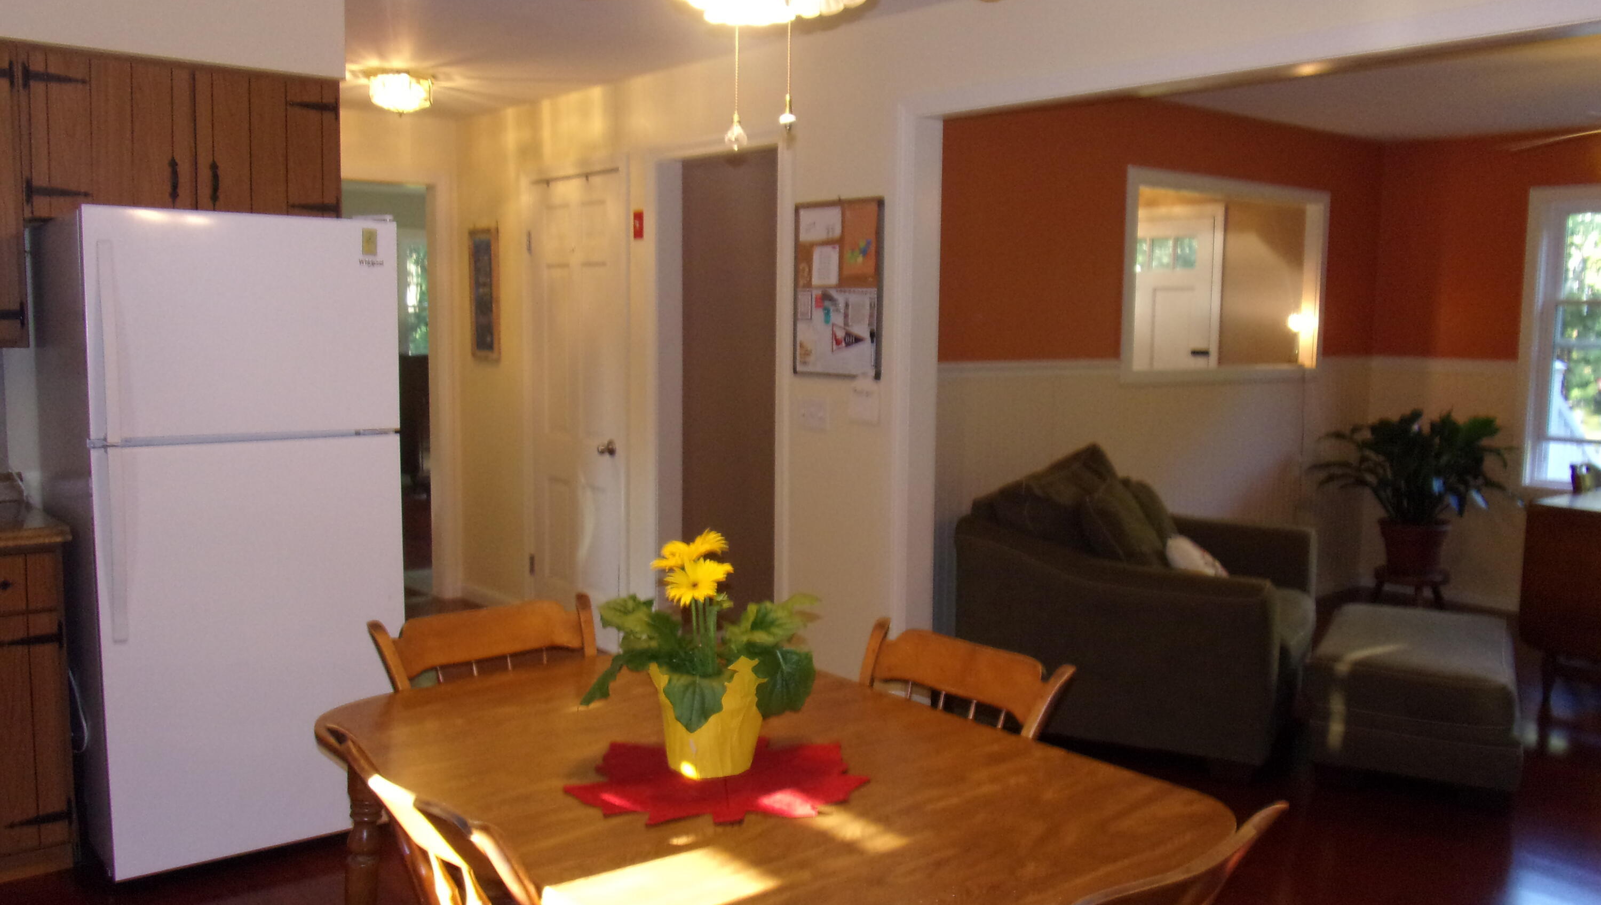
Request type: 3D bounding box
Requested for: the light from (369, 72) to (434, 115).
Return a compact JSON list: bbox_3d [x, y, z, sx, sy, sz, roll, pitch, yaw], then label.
[{"bbox_3d":[-1.607,-1.440,5.211,0.270,0.140,0.270,1,6,0],"label":"light"}]

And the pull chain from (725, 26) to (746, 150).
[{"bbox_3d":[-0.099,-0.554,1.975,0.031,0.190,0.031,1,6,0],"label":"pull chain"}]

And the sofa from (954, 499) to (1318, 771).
[{"bbox_3d":[1.224,0.554,4.694,1.010,0.850,1.140,4,7,25],"label":"sofa"}]

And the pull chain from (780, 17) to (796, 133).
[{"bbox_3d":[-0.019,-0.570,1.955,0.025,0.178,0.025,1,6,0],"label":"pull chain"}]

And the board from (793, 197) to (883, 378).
[{"bbox_3d":[0.119,-0.542,4.281,0.020,0.580,0.440,-5,8,-40],"label":"board"}]

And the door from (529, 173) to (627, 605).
[{"bbox_3d":[-0.993,-0.174,5.668,0.050,2.030,0.745,-5,8,-40],"label":"door"}]

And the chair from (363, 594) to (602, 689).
[{"bbox_3d":[-0.527,0.767,2.552,0.460,0.860,0.520,-4,8,-34],"label":"chair"}]

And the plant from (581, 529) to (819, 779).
[{"bbox_3d":[-0.140,0.313,2.075,0.380,0.390,0.360,1,6,0],"label":"plant"}]

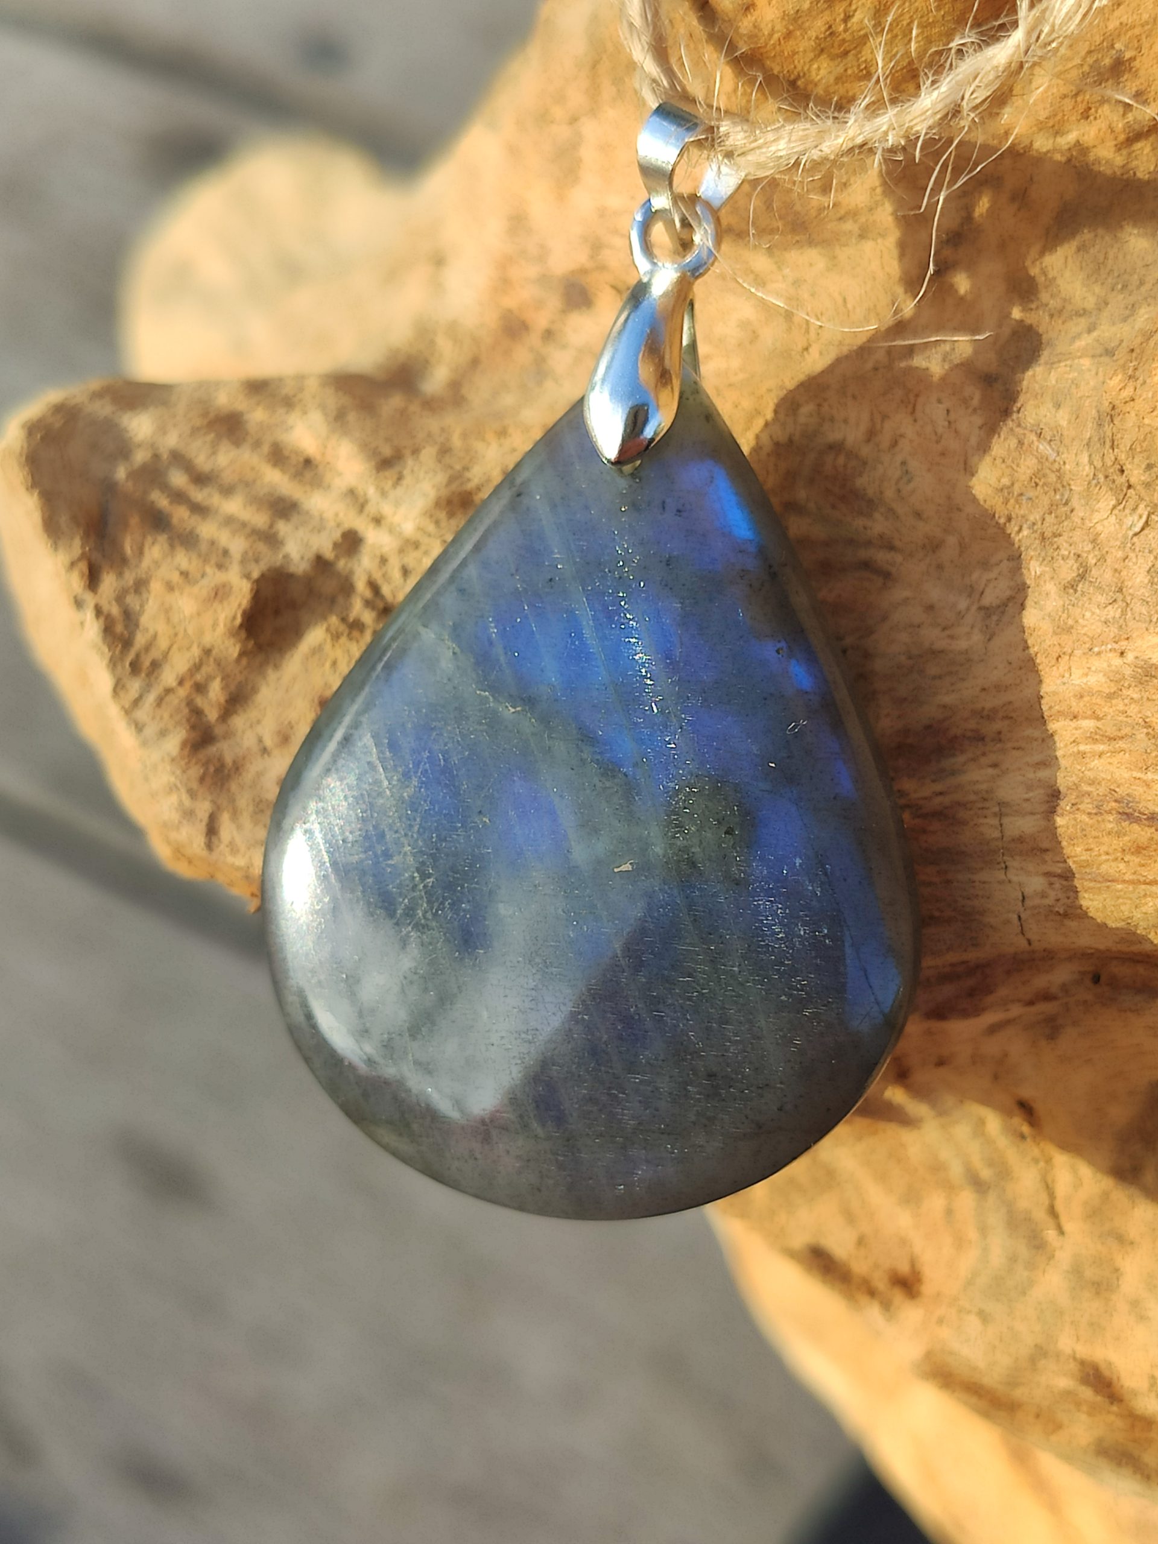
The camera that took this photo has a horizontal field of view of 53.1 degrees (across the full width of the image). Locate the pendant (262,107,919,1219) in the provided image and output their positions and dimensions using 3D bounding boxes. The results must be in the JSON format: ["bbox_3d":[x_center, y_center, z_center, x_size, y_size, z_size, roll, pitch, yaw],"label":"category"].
[{"bbox_3d":[0.002,-0.007,0.071,0.040,0.009,0.067,4,88,7],"label":"pendant"}]

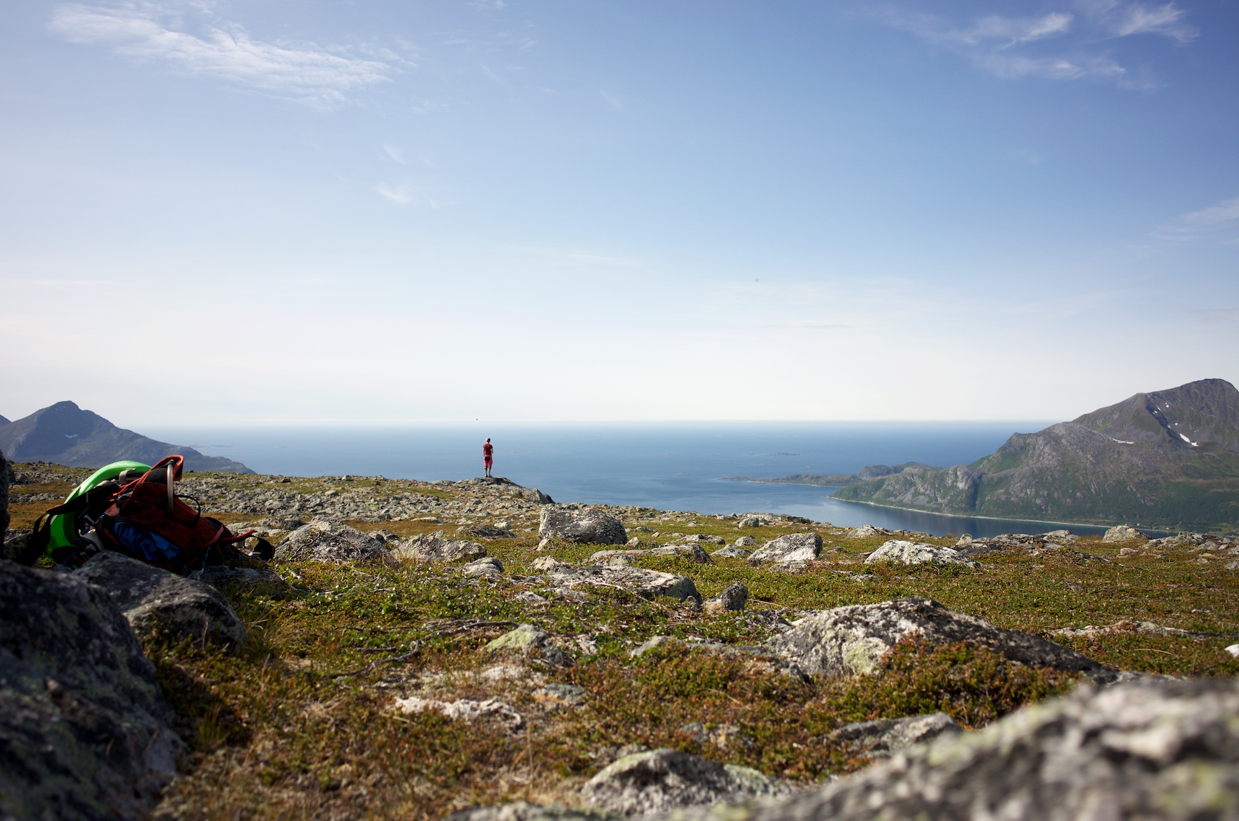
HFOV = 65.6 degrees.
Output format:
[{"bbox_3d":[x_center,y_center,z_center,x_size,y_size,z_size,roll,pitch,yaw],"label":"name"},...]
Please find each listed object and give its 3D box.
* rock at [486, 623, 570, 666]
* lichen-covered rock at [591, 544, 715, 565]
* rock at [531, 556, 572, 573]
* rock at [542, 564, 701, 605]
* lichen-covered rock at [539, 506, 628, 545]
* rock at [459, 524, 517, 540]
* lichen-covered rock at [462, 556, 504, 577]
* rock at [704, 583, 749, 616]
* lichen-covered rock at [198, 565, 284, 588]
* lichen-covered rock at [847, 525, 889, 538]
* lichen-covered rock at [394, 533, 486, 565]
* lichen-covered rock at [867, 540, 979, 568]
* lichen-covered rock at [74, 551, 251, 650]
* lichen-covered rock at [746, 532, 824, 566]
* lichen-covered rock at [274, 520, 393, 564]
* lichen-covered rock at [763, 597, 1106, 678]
[{"bbox_3d":[-0.211,0.536,2.200,0.185,0.090,0.140,0,0,0],"label":"rock"},{"bbox_3d":[0.161,0.720,4.850,0.600,0.100,0.340,0,0,0],"label":"lichen-covered rock"},{"bbox_3d":[-0.218,0.492,3.100,0.135,0.060,0.110,0,0,0],"label":"rock"},{"bbox_3d":[0.004,0.462,2.650,0.430,0.100,0.260,0,0,22],"label":"rock"},{"bbox_3d":[-0.220,0.692,5.800,0.520,0.225,0.400,0,0,0],"label":"lichen-covered rock"},{"bbox_3d":[-0.678,0.608,4.900,0.295,0.080,0.220,0,0,0],"label":"rock"},{"bbox_3d":[-0.437,0.493,3.080,0.135,0.060,0.110,0,0,0],"label":"lichen-covered rock"},{"bbox_3d":[0.267,0.466,2.400,0.110,0.085,0.090,0,0,0],"label":"rock"},{"bbox_3d":[-1.024,0.440,2.580,0.225,0.070,0.190,0,0,0],"label":"lichen-covered rock"},{"bbox_3d":[2.400,1.170,9.300,0.390,0.125,0.290,0,0,0],"label":"lichen-covered rock"},{"bbox_3d":[-0.652,0.495,3.500,0.335,0.110,0.250,0,0,0],"label":"lichen-covered rock"},{"bbox_3d":[1.557,0.736,4.950,0.570,0.135,0.360,0,0,0],"label":"lichen-covered rock"},{"bbox_3d":[-1.080,0.437,2.260,0.380,0.200,0.330,0,0,0],"label":"lichen-covered rock"},{"bbox_3d":[0.708,0.580,4.100,0.320,0.135,0.250,0,0,0],"label":"lichen-covered rock"},{"bbox_3d":[-1.026,0.460,3.450,0.410,0.150,0.340,0,0,0],"label":"lichen-covered rock"},{"bbox_3d":[0.745,0.523,2.280,0.780,0.165,0.440,0,0,0],"label":"lichen-covered rock"}]

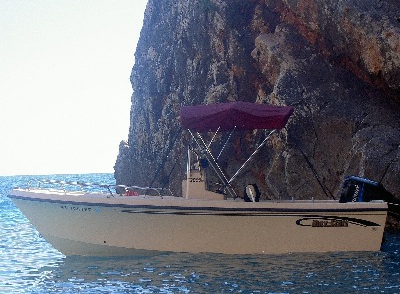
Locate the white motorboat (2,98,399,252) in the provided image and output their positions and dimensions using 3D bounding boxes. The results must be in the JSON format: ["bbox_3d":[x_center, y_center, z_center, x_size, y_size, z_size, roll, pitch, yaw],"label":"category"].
[{"bbox_3d":[0.011,0.638,18.573,6.230,2.703,2.350,-2,-1,3],"label":"white motorboat"}]

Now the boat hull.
[{"bbox_3d":[-0.097,1.249,18.567,5.980,1.288,2.350,-2,-1,3],"label":"boat hull"}]

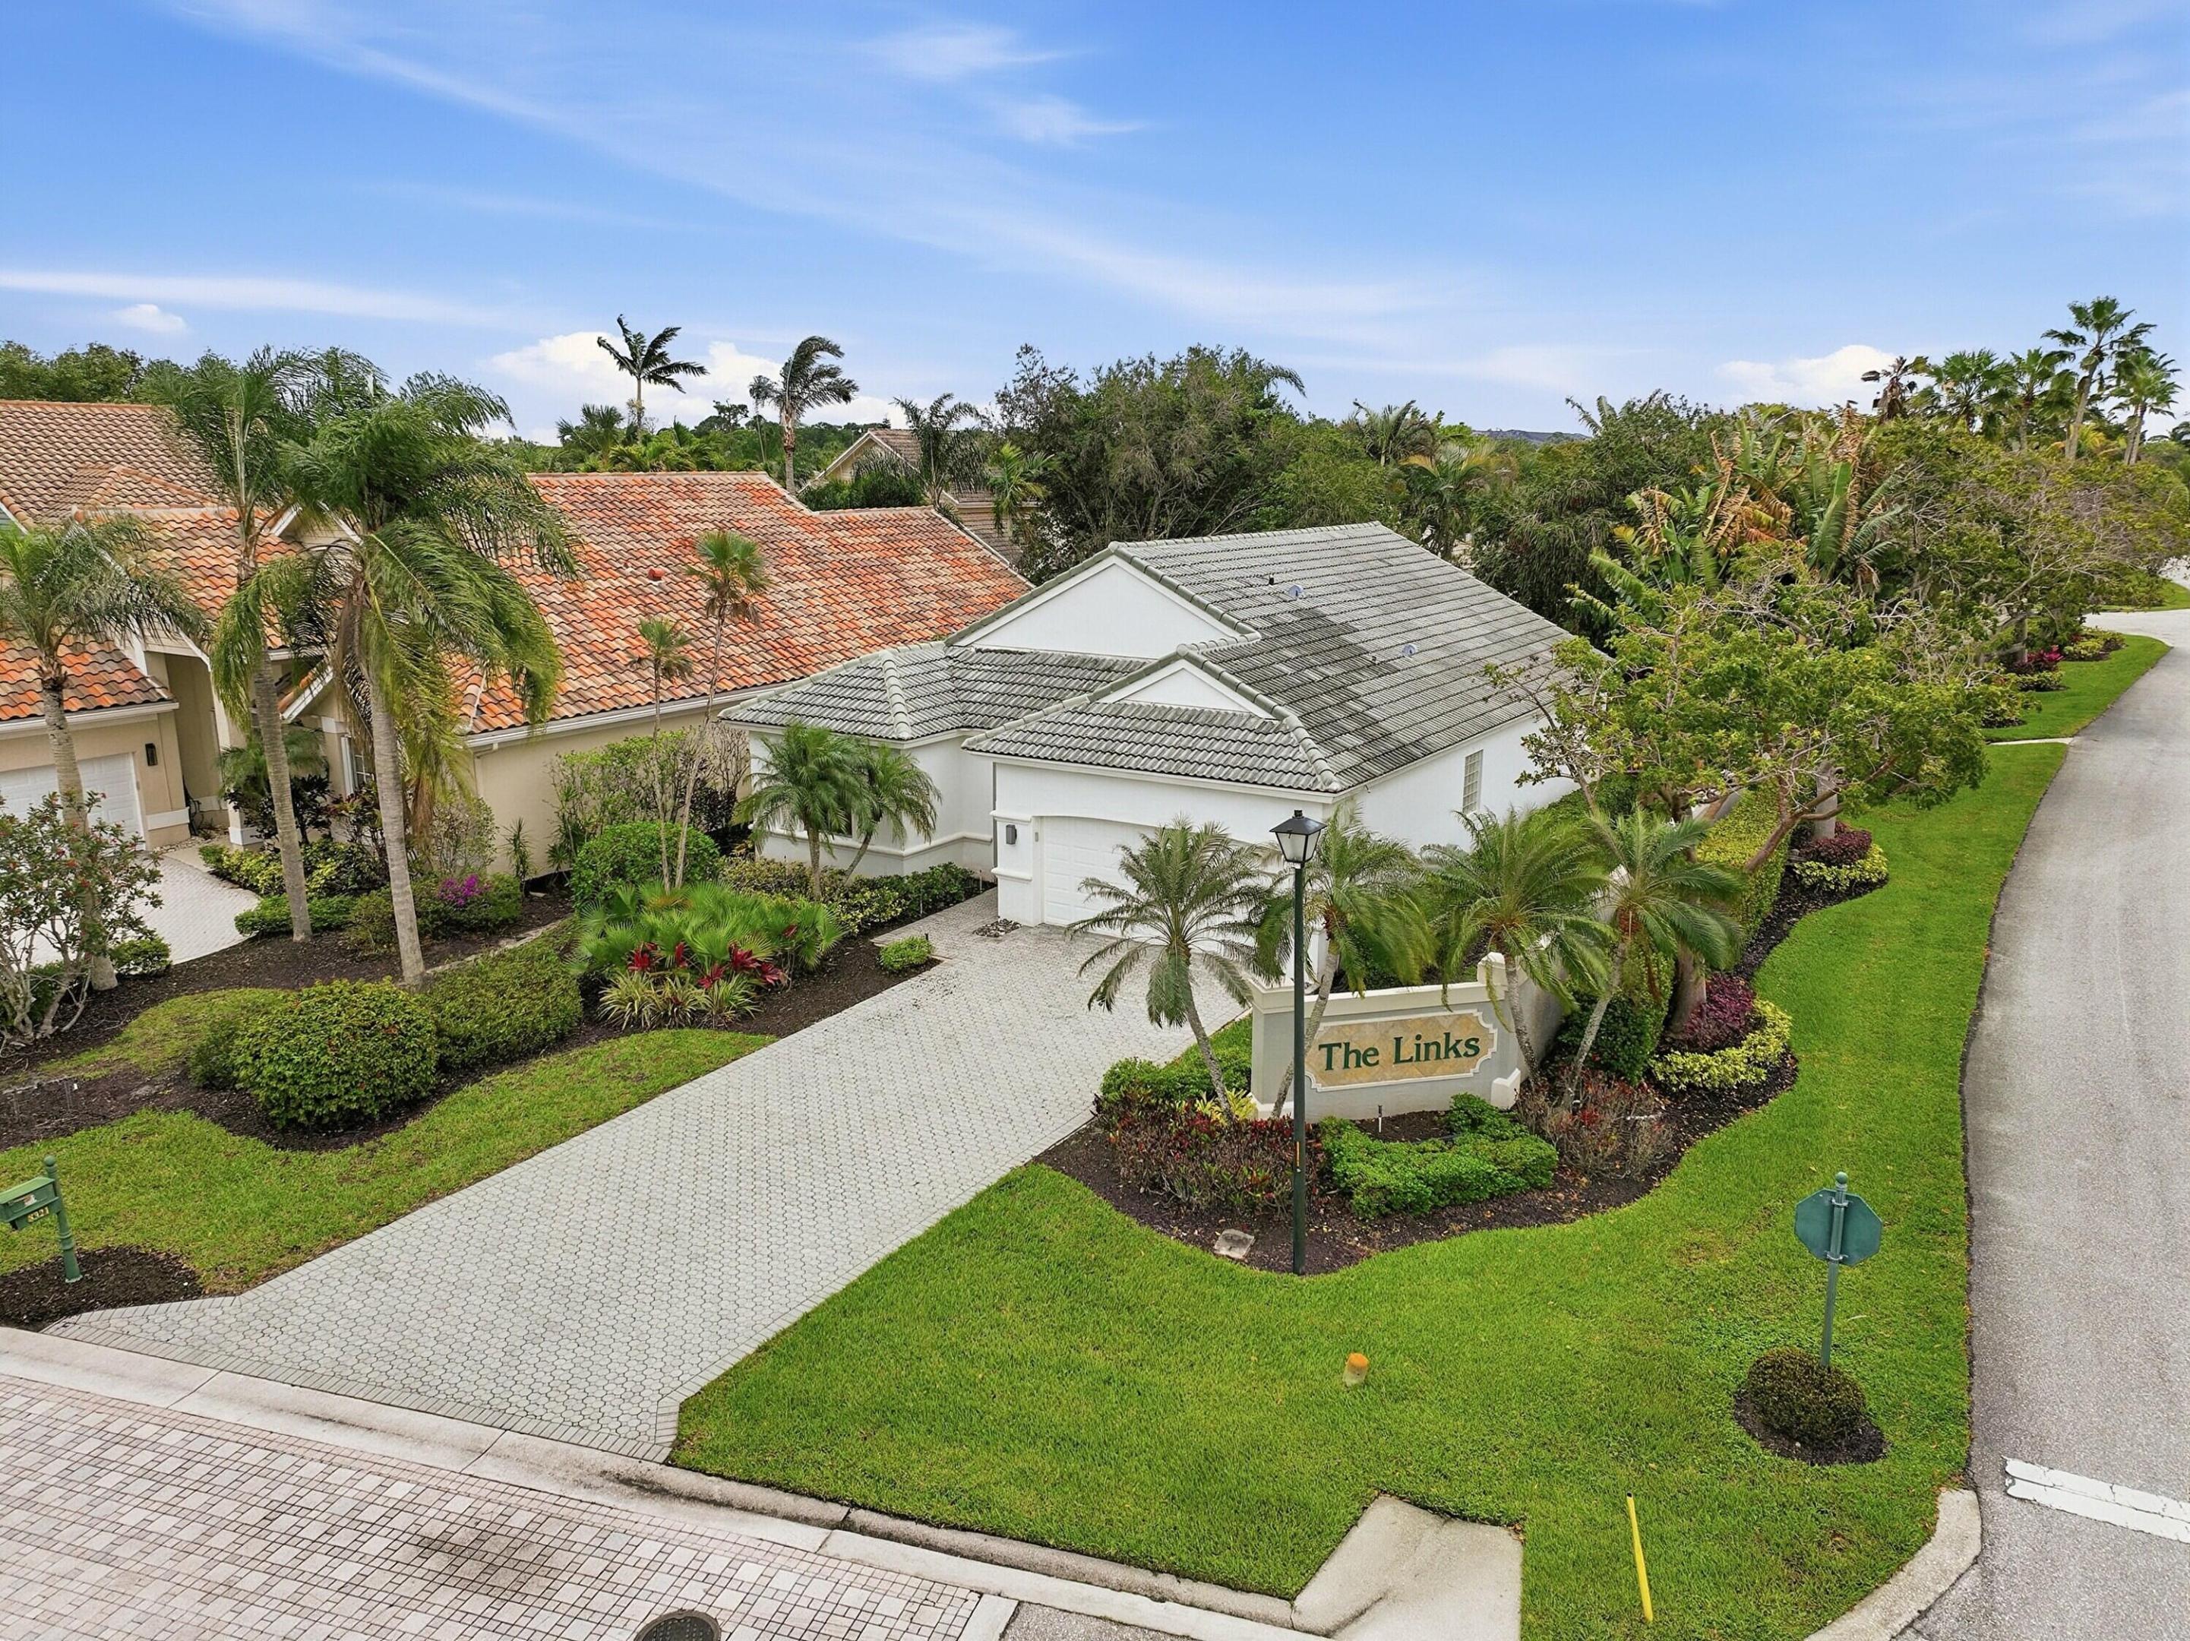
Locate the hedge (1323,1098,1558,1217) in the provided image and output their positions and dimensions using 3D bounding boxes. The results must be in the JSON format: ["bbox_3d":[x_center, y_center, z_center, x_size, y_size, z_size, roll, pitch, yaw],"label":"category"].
[{"bbox_3d":[3.968,3.821,17.681,2.600,0.600,1.650,-4,13,-13],"label":"hedge"}]

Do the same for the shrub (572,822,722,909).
[{"bbox_3d":[-8.337,0.955,28.237,2.600,1.700,2.500,-1,13,0],"label":"shrub"}]

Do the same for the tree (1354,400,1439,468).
[{"bbox_3d":[12.108,-11.427,61.207,3.450,10.573,3.450,2,13,11],"label":"tree"}]

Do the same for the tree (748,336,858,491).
[{"bbox_3d":[-9.910,-10.286,53.018,3.600,12.600,3.500,-1,13,0],"label":"tree"}]

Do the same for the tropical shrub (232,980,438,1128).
[{"bbox_3d":[-10.033,2.936,19.793,2.450,1.400,2.200,-8,15,-28],"label":"tropical shrub"}]

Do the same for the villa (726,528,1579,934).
[{"bbox_3d":[2.551,-2.768,32.267,13.465,6.541,15.365,9,16,35],"label":"villa"}]

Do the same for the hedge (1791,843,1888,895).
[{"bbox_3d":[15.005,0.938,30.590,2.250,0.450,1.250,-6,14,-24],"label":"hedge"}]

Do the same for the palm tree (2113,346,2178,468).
[{"bbox_3d":[57.865,-18.742,83.612,3.676,14.117,3.676,8,16,33],"label":"palm tree"}]

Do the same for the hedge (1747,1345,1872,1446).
[{"bbox_3d":[6.018,4.879,12.851,0.980,0.680,0.980,-1,13,0],"label":"hedge"}]

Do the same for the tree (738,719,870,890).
[{"bbox_3d":[-5.554,-0.138,28.816,2.501,3.466,2.501,-3,13,-11],"label":"tree"}]

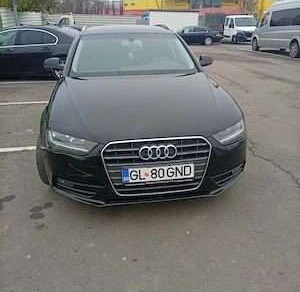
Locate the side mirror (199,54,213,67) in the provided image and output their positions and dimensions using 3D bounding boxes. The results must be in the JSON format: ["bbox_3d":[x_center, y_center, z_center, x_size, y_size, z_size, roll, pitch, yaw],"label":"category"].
[{"bbox_3d":[0.677,-1.052,3.843,0.230,0.150,0.140,-4,21,-8],"label":"side mirror"}]

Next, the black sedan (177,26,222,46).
[{"bbox_3d":[3.584,-9.100,25.563,5.000,1.480,1.890,6,22,16],"label":"black sedan"}]

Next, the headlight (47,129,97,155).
[{"bbox_3d":[-0.584,-0.026,2.328,0.420,0.175,0.380,-4,21,-8],"label":"headlight"}]

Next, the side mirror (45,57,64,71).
[{"bbox_3d":[-1.102,-0.941,3.592,0.230,0.150,0.140,-4,21,-8],"label":"side mirror"}]

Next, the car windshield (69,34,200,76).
[{"bbox_3d":[-0.181,-1.050,3.474,1.400,0.160,0.900,-4,49,-8],"label":"car windshield"}]

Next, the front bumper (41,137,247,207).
[{"bbox_3d":[0.032,0.112,2.472,1.790,0.490,0.540,-4,21,-8],"label":"front bumper"}]

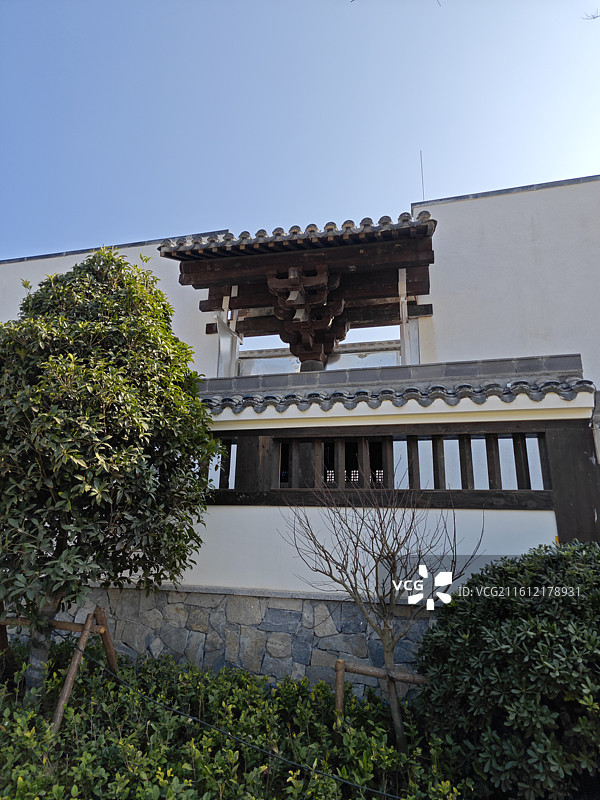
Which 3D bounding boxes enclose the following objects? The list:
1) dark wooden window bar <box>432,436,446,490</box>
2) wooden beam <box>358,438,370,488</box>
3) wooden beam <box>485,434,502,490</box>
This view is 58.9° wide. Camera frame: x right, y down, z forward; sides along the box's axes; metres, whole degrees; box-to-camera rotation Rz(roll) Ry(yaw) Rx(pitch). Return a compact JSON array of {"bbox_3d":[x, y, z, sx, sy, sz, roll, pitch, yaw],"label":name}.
[{"bbox_3d":[1.272,0.583,4.845,0.090,0.510,0.075,-3,-17,16],"label":"dark wooden window bar"},{"bbox_3d":[0.611,0.617,5.032,0.090,0.510,0.075,-3,-17,16],"label":"wooden beam"},{"bbox_3d":[1.718,0.560,4.719,0.090,0.510,0.075,-3,-17,16],"label":"wooden beam"}]

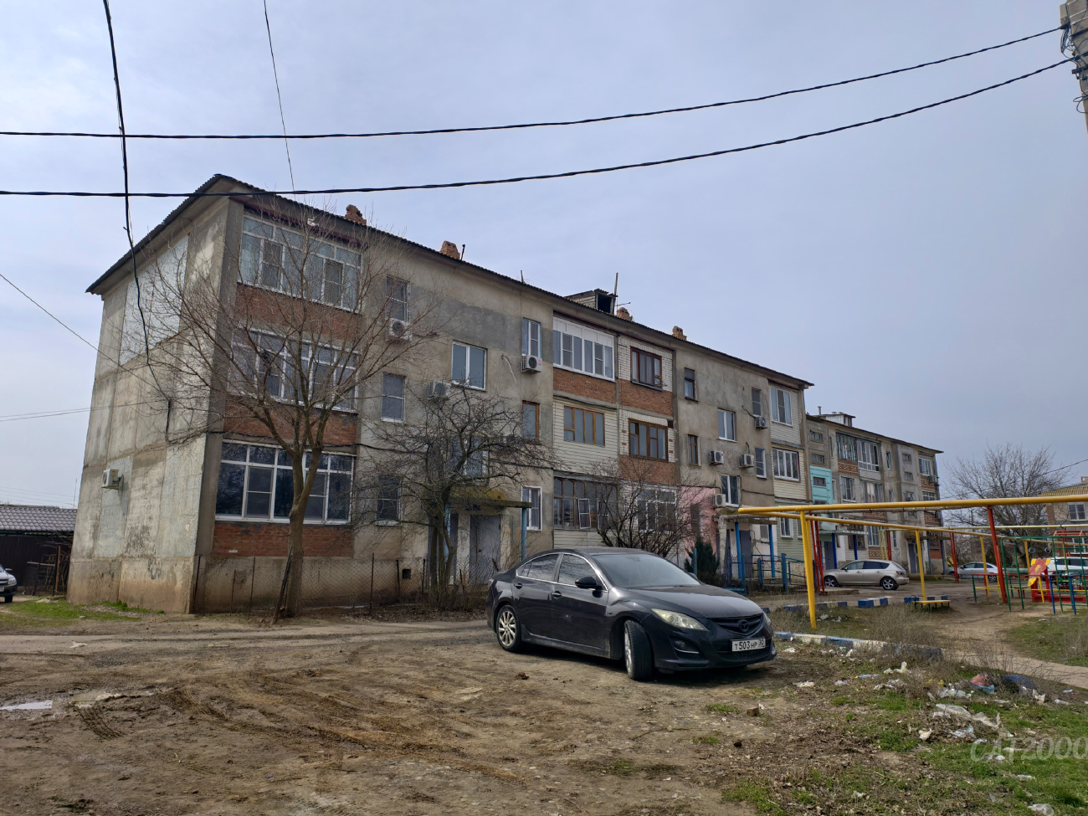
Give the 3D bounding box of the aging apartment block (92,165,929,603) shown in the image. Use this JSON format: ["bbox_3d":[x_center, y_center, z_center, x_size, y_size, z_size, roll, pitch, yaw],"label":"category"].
[{"bbox_3d":[8.892,4.264,43.121,12.650,11.550,61.750,-11,-16,43],"label":"aging apartment block"}]

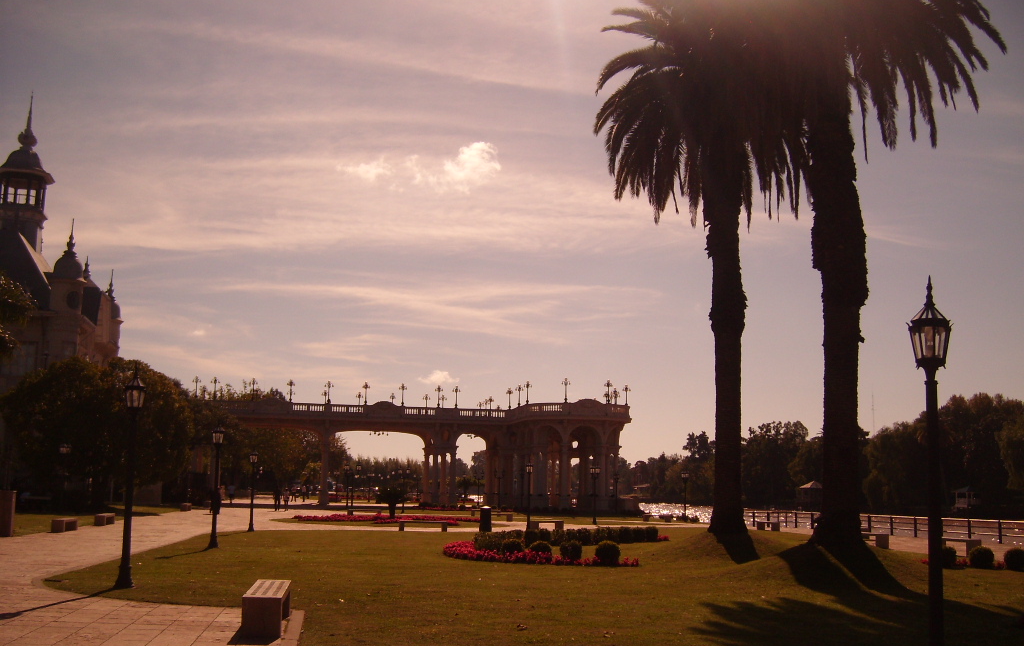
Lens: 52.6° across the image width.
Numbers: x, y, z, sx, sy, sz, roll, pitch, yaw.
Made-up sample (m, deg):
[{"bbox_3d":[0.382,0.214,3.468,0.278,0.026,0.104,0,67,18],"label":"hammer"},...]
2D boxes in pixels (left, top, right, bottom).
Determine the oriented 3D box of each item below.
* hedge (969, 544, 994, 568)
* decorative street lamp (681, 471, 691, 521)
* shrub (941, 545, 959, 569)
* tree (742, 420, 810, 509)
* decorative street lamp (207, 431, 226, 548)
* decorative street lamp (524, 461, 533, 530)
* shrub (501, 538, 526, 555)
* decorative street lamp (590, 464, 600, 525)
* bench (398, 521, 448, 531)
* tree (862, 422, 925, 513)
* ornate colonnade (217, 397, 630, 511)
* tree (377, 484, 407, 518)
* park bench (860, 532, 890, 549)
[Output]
[{"bbox_3d":[11.703,5.856,25.847,0.620,0.580,0.620,1,-9,0],"label":"hedge"},{"bbox_3d":[11.841,11.765,70.789,0.600,3.550,0.400,1,-9,0],"label":"decorative street lamp"},{"bbox_3d":[10.801,5.844,25.847,0.610,0.580,0.610,1,-9,0],"label":"shrub"},{"bbox_3d":[57.625,30.721,226.545,15.000,19.000,14.000,1,-9,0],"label":"tree"},{"bbox_3d":[-8.434,4.612,29.585,0.400,3.500,0.400,1,-9,0],"label":"decorative street lamp"},{"bbox_3d":[0.829,8.329,50.589,0.400,3.550,0.400,1,-9,0],"label":"decorative street lamp"},{"bbox_3d":[0.044,5.980,27.744,0.620,0.540,0.620,1,-9,0],"label":"shrub"},{"bbox_3d":[4.752,9.720,59.089,0.600,3.550,0.400,1,-9,0],"label":"decorative street lamp"},{"bbox_3d":[-3.679,8.590,43.685,2.150,0.440,0.450,-1,-9,8],"label":"bench"},{"bbox_3d":[70.322,26.572,191.382,12.000,17.000,11.500,1,-9,0],"label":"tree"},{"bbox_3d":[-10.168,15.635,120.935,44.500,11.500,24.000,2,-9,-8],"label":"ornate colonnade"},{"bbox_3d":[-7.551,11.269,65.475,2.100,2.150,2.100,1,-9,0],"label":"tree"},{"bbox_3d":[11.599,7.118,33.908,0.450,0.440,2.150,2,-9,-8],"label":"park bench"}]

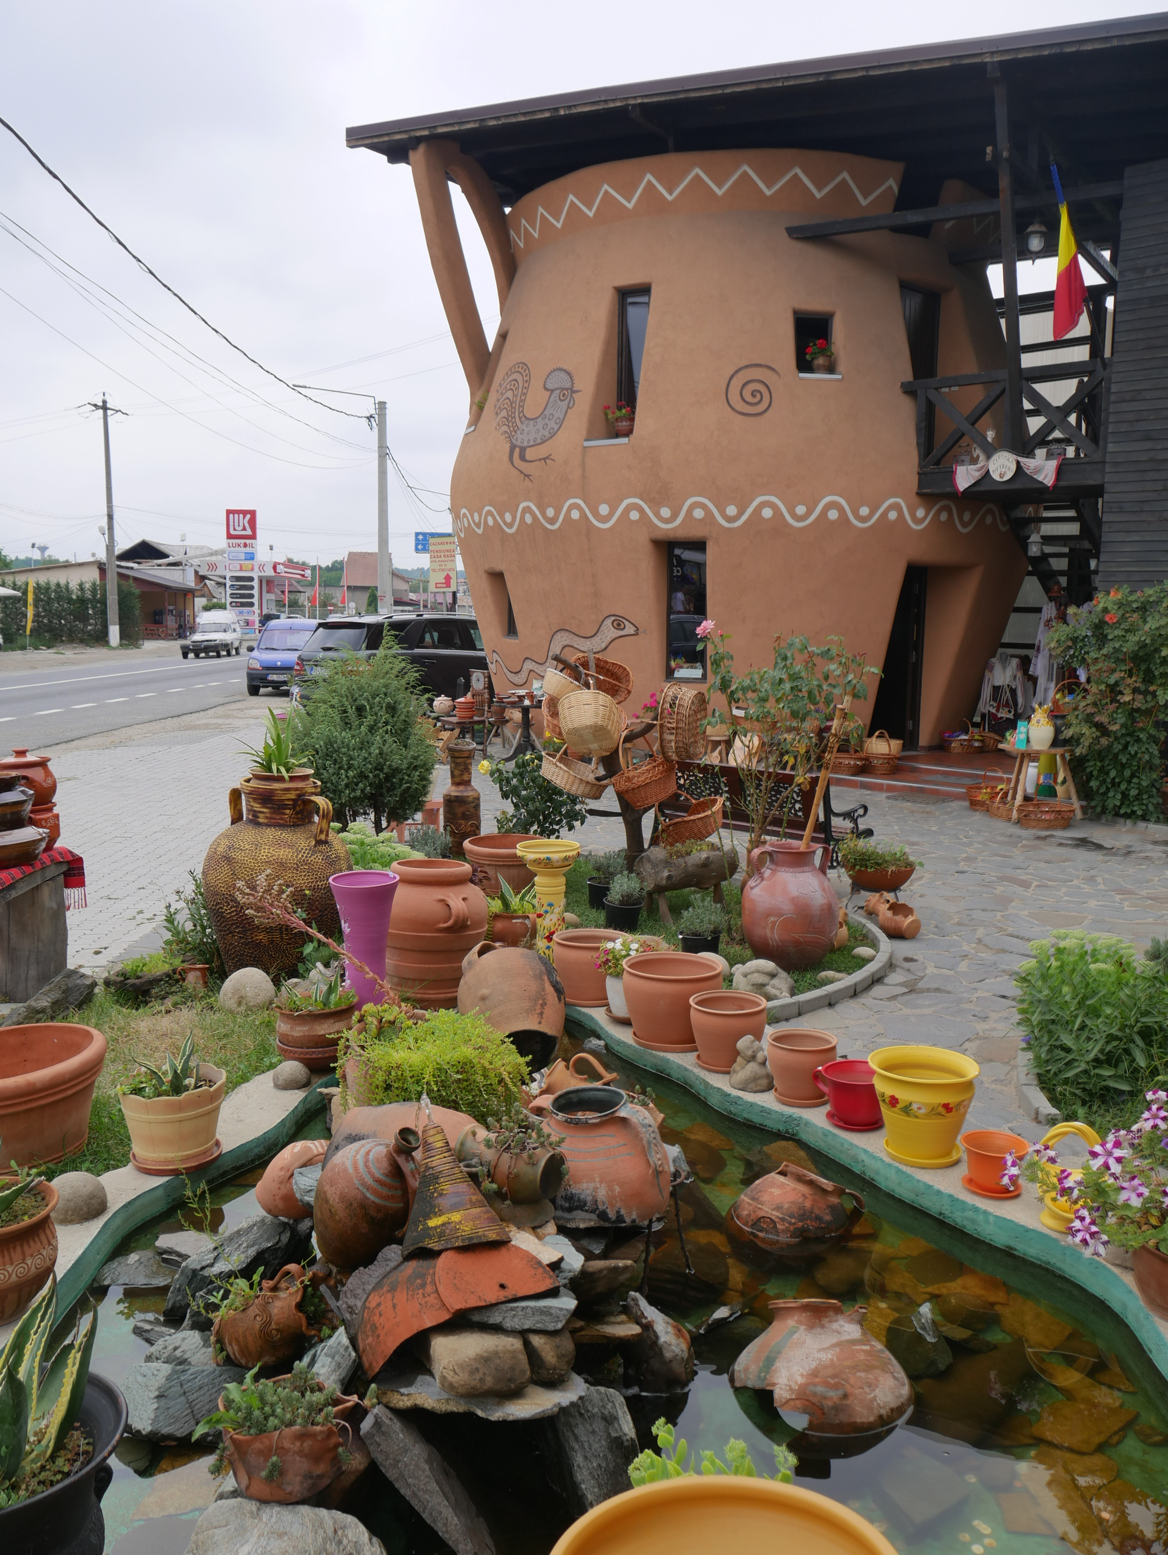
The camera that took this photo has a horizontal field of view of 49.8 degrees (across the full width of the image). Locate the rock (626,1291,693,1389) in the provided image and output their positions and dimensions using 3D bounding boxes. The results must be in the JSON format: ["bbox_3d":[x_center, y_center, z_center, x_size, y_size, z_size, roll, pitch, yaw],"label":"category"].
[{"bbox_3d":[0.176,1.313,2.903,0.145,0.200,0.140,-8,7,1],"label":"rock"}]

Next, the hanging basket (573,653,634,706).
[{"bbox_3d":[0.109,-0.575,7.289,0.340,0.250,0.250,21,13,8],"label":"hanging basket"}]

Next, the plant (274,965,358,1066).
[{"bbox_3d":[-0.991,0.877,4.665,0.303,0.330,0.303,0,7,0],"label":"plant"}]

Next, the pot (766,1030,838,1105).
[{"bbox_3d":[0.746,0.999,4.313,0.237,0.200,0.237,0,7,0],"label":"pot"}]

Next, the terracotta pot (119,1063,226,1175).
[{"bbox_3d":[-1.231,1.030,3.788,0.303,0.233,0.303,0,7,0],"label":"terracotta pot"}]

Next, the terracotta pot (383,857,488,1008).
[{"bbox_3d":[-0.638,0.665,5.398,0.470,0.585,0.510,1,7,0],"label":"terracotta pot"}]

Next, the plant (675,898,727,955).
[{"bbox_3d":[0.584,0.742,6.265,0.250,0.270,0.240,1,7,0],"label":"plant"}]

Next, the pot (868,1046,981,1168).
[{"bbox_3d":[1.043,1.023,3.891,0.330,0.295,0.330,2,7,15],"label":"pot"}]

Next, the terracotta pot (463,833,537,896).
[{"bbox_3d":[-0.461,0.538,7.520,0.515,0.325,0.515,0,7,-4],"label":"terracotta pot"}]

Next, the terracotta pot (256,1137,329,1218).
[{"bbox_3d":[-0.795,1.135,3.580,0.275,0.215,0.215,-23,-13,-38],"label":"terracotta pot"}]

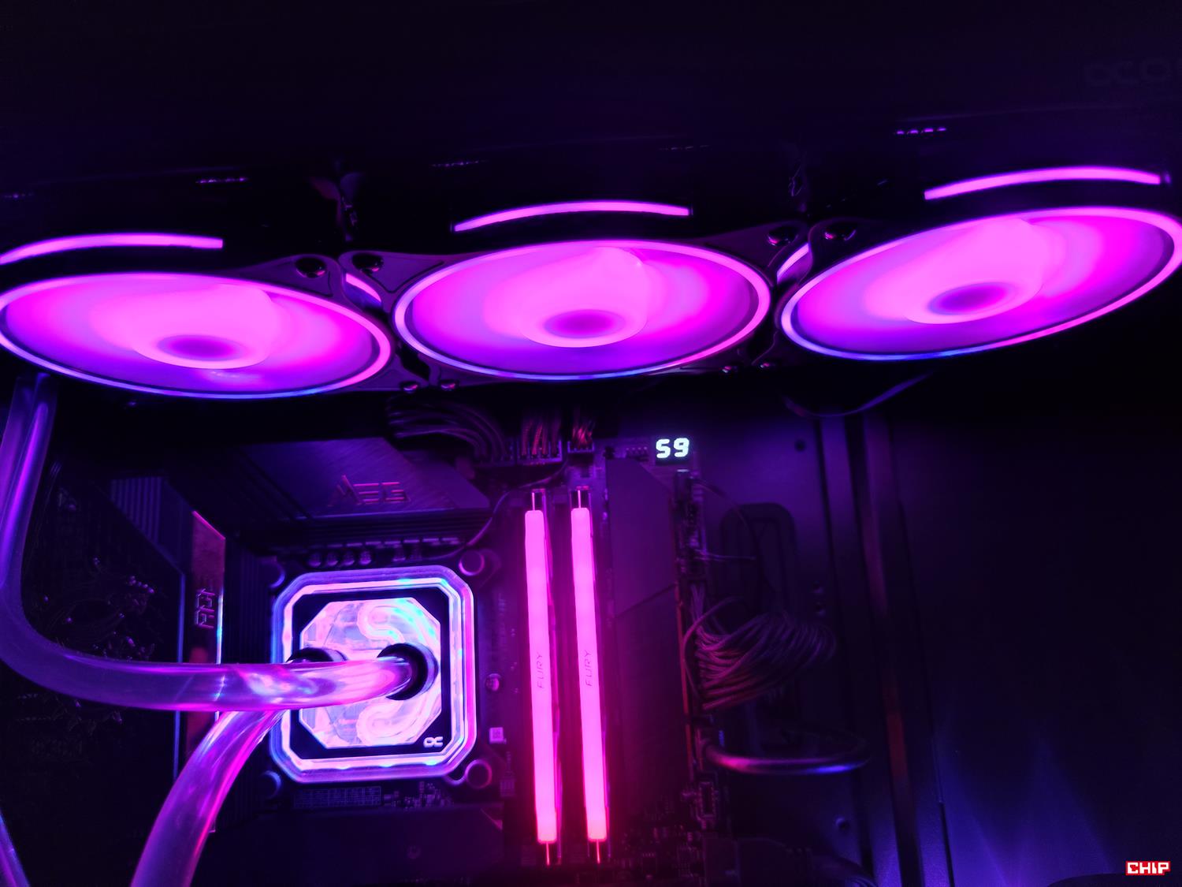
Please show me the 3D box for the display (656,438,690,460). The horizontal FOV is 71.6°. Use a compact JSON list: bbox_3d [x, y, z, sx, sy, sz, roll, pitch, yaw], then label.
[{"bbox_3d":[0.035,0.003,0.352,0.015,0.010,0.006,-4,-11,2],"label":"display"}]

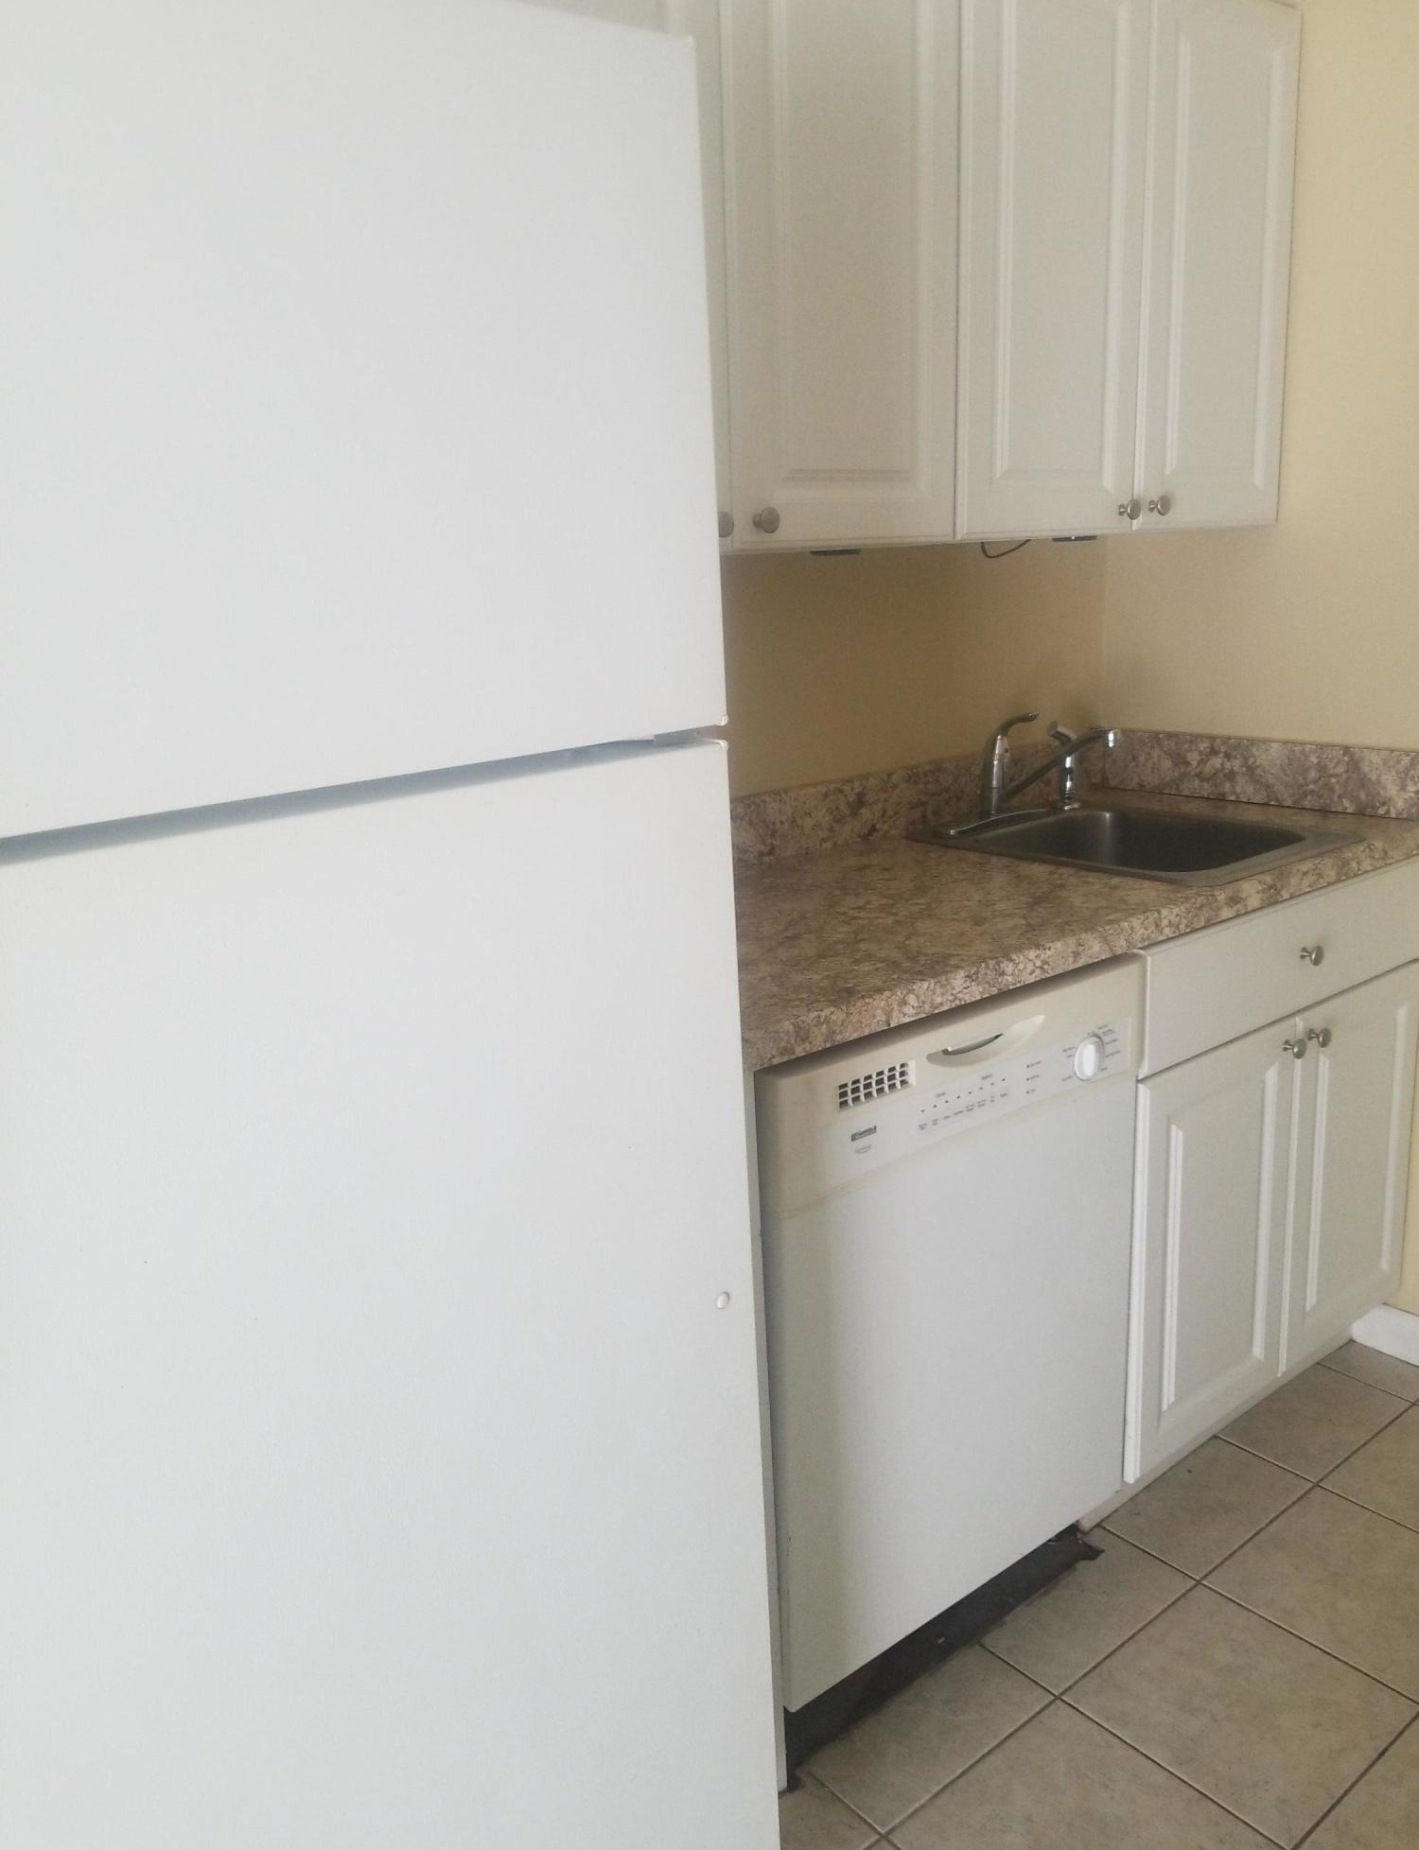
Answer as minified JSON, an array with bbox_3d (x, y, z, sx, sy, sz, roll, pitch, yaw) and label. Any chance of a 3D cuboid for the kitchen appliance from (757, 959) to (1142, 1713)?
[{"bbox_3d":[0.115,0.413,1.859,0.606,0.788,0.602,-14,18,-37],"label":"kitchen appliance"}]

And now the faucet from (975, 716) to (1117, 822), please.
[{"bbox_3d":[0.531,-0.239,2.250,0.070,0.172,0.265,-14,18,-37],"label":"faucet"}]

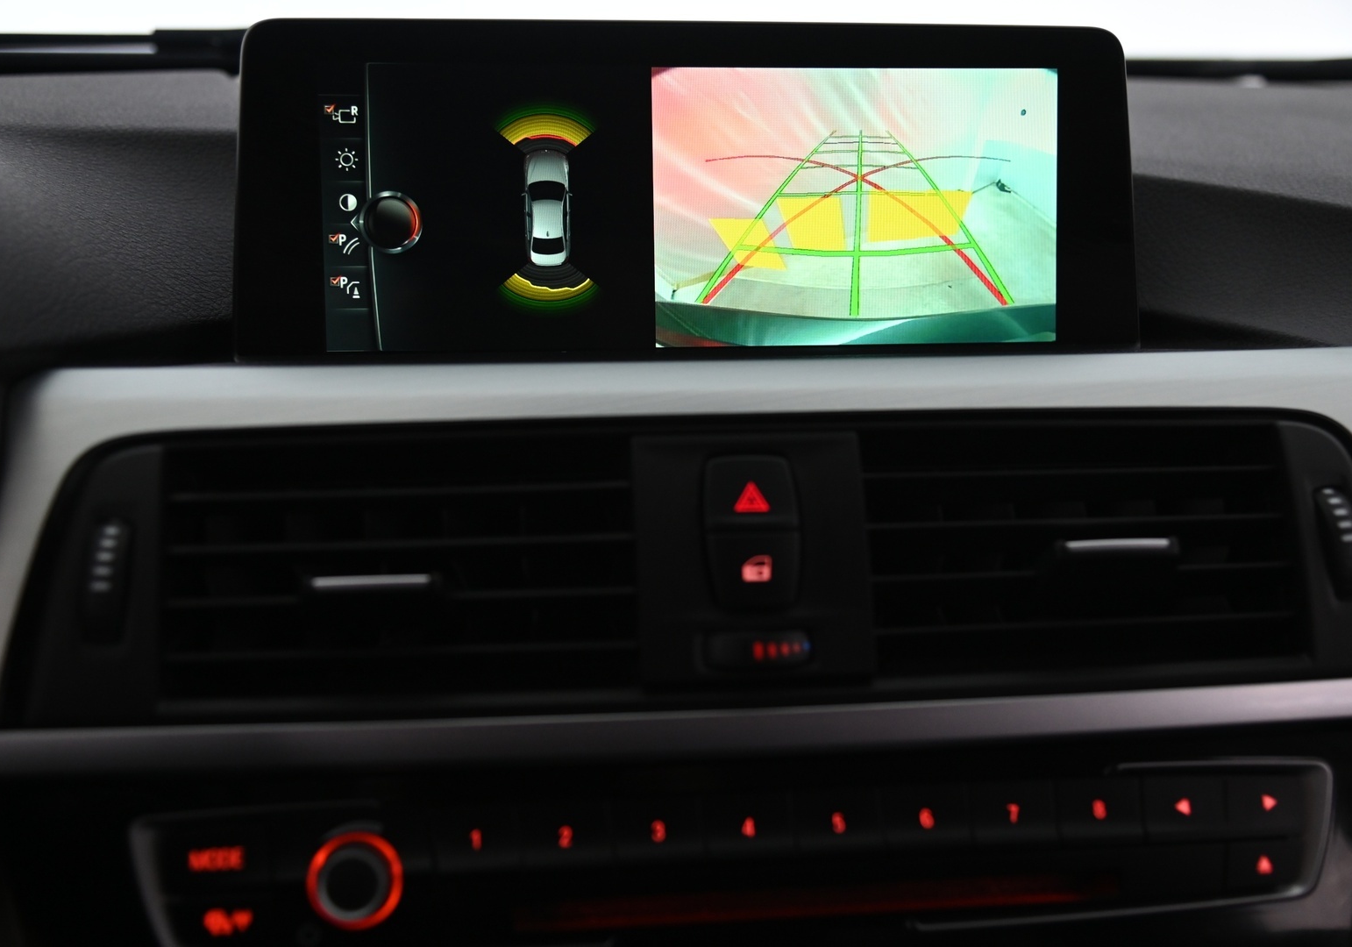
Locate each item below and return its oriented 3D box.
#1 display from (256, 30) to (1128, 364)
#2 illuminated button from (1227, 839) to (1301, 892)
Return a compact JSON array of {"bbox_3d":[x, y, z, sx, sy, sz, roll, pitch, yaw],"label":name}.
[{"bbox_3d":[0.006,-0.081,0.502,0.255,0.091,0.025,-1,5,-7],"label":"display"},{"bbox_3d":[0.134,0.090,0.401,0.016,0.011,0.008,-1,-16,-7],"label":"illuminated button"}]

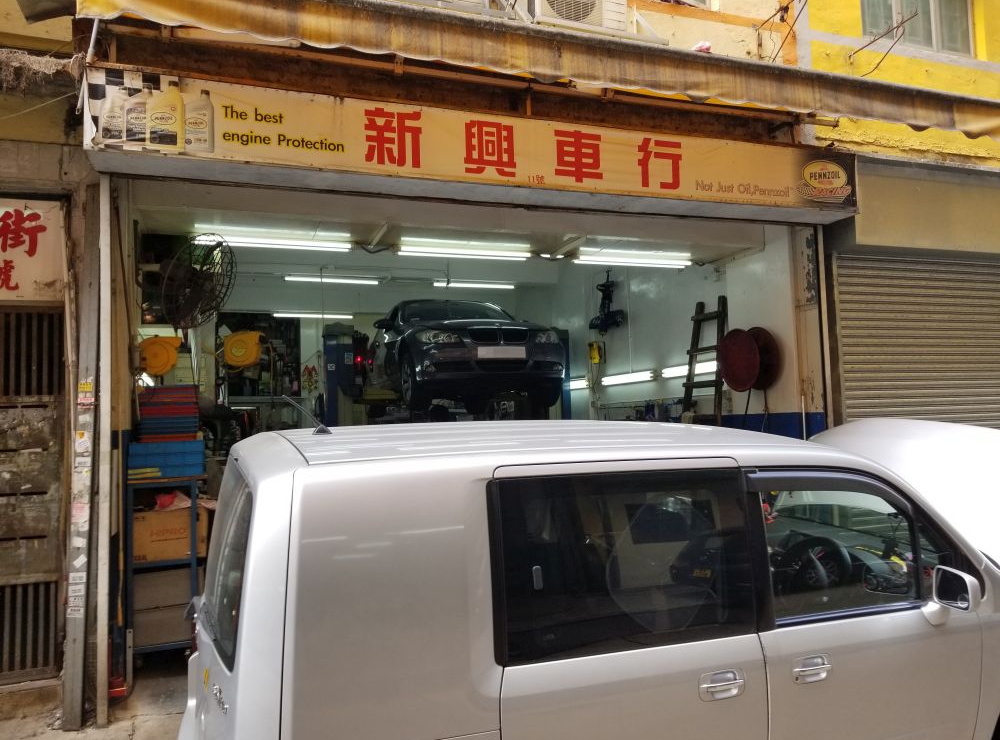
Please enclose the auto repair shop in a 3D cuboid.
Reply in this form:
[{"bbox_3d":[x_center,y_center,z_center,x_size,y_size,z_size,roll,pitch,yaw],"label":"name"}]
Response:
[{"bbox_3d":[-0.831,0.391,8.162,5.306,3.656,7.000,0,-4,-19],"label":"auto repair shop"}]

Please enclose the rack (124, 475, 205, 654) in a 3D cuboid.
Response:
[{"bbox_3d":[-2.379,1.418,5.395,0.476,1.270,0.500,0,-4,-19],"label":"rack"}]

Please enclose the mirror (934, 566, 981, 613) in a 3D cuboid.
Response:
[{"bbox_3d":[1.713,0.815,2.794,0.085,0.140,0.200,-1,-4,-5],"label":"mirror"}]

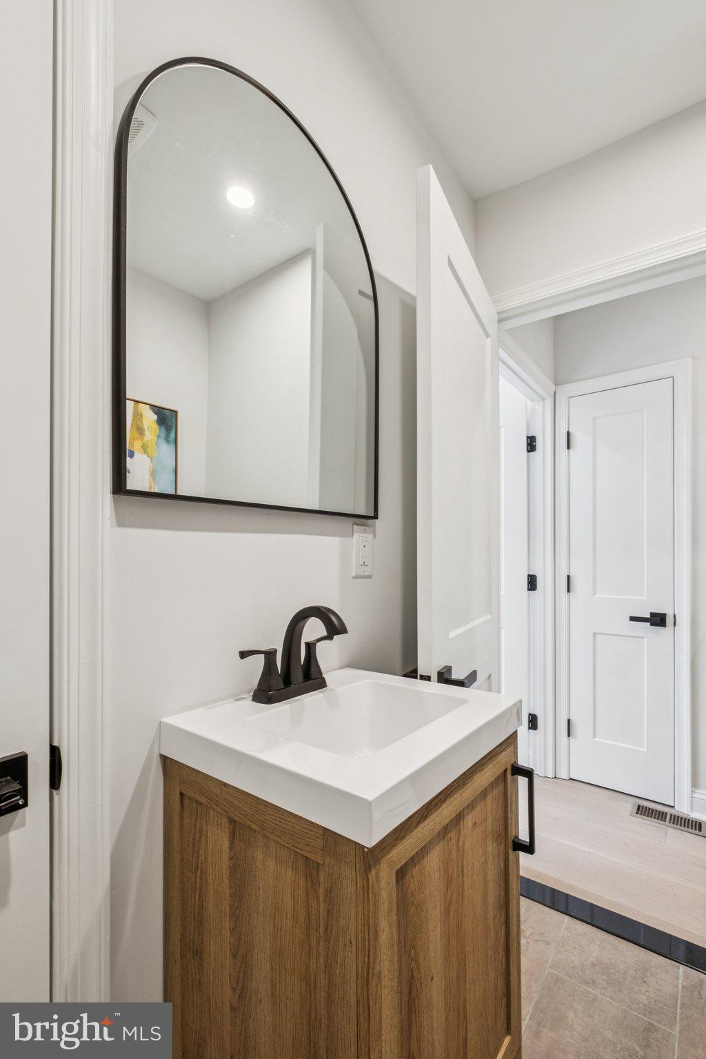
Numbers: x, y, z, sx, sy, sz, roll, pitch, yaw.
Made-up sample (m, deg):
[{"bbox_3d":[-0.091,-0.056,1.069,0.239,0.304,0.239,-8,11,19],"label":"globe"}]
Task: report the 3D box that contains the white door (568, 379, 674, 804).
[{"bbox_3d":[1.364,0.294,2.260,0.465,2.040,0.042,-1,-2,38],"label":"white door"}]

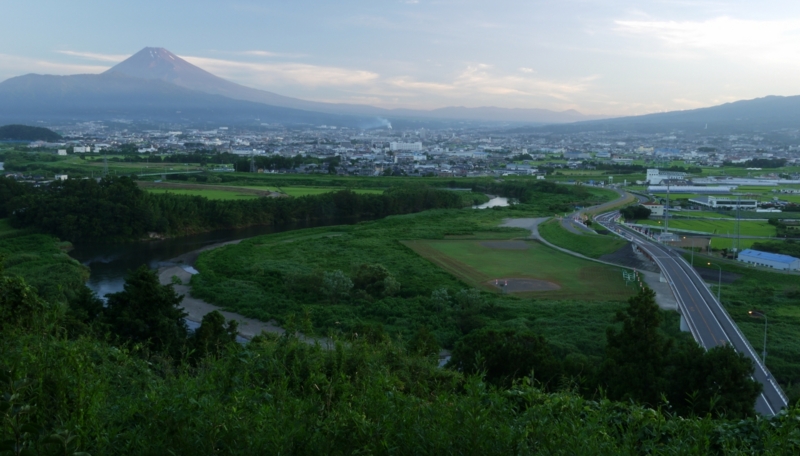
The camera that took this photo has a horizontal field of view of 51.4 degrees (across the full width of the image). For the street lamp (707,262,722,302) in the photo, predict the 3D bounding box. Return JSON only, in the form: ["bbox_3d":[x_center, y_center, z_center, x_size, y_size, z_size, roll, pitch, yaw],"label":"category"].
[{"bbox_3d":[82.286,14.380,218.358,3.600,10.400,0.350,2,8,12],"label":"street lamp"}]

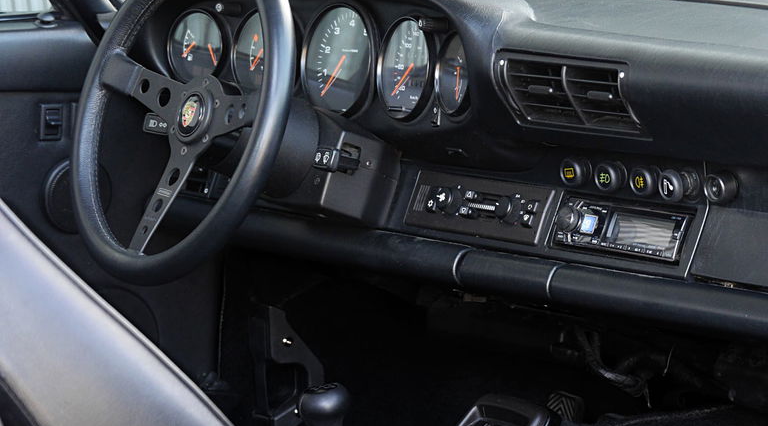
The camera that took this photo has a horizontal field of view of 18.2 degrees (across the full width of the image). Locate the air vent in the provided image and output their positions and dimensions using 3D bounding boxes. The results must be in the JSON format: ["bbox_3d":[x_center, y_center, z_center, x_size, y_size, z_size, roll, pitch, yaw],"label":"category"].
[{"bbox_3d":[0.190,-0.116,2.364,0.050,0.078,0.186,-22,19,-35],"label":"air vent"}]

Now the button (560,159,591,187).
[{"bbox_3d":[0.195,-0.040,2.432,0.022,0.028,0.028,-6,10,-38],"label":"button"}]

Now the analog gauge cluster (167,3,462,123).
[{"bbox_3d":[-0.065,-0.170,2.661,0.060,0.130,0.555,2,5,-39],"label":"analog gauge cluster"}]

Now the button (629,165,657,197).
[{"bbox_3d":[0.254,-0.031,2.358,0.022,0.028,0.028,-6,10,-38],"label":"button"}]

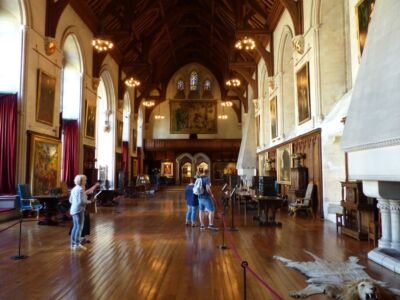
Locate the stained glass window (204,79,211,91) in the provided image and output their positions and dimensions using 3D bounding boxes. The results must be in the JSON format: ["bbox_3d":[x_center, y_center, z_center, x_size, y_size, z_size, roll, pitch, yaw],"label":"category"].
[{"bbox_3d":[1.045,-8.745,40.232,0.787,1.642,0.250,0,-5,1],"label":"stained glass window"}]

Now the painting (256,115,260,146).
[{"bbox_3d":[4.764,-1.511,24.471,0.120,2.365,1.800,0,-5,1],"label":"painting"}]

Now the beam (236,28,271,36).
[{"bbox_3d":[3.267,-7.046,18.148,2.090,0.310,0.340,0,-4,1],"label":"beam"}]

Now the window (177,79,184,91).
[{"bbox_3d":[-2.396,-8.170,37.802,0.955,1.550,0.200,0,-4,1],"label":"window"}]

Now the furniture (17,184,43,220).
[{"bbox_3d":[-6.053,1.850,10.747,0.600,1.250,0.600,-1,-5,13],"label":"furniture"}]

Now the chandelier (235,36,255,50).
[{"bbox_3d":[1.885,-4.402,12.499,0.770,0.290,0.770,0,-4,1],"label":"chandelier"}]

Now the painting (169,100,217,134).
[{"bbox_3d":[-0.782,-4.086,37.303,5.860,4.290,0.080,0,-4,1],"label":"painting"}]

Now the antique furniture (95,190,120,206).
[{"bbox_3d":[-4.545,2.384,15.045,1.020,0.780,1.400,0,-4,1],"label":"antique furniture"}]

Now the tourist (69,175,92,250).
[{"bbox_3d":[-2.606,1.339,6.531,0.460,1.593,0.460,1,-5,-17],"label":"tourist"}]

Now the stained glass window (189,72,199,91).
[{"bbox_3d":[-0.751,-9.326,40.312,1.312,2.745,0.250,0,-5,1],"label":"stained glass window"}]

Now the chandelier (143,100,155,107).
[{"bbox_3d":[-4.318,-3.930,25.386,0.970,0.350,0.970,0,-5,1],"label":"chandelier"}]

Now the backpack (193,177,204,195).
[{"bbox_3d":[-0.038,1.037,8.727,0.300,0.490,0.200,-4,-6,41],"label":"backpack"}]

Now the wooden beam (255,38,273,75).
[{"bbox_3d":[3.795,-5.557,18.022,1.096,2.324,0.320,0,-4,1],"label":"wooden beam"}]

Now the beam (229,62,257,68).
[{"bbox_3d":[3.334,-6.591,23.428,2.164,0.334,0.340,0,-4,1],"label":"beam"}]

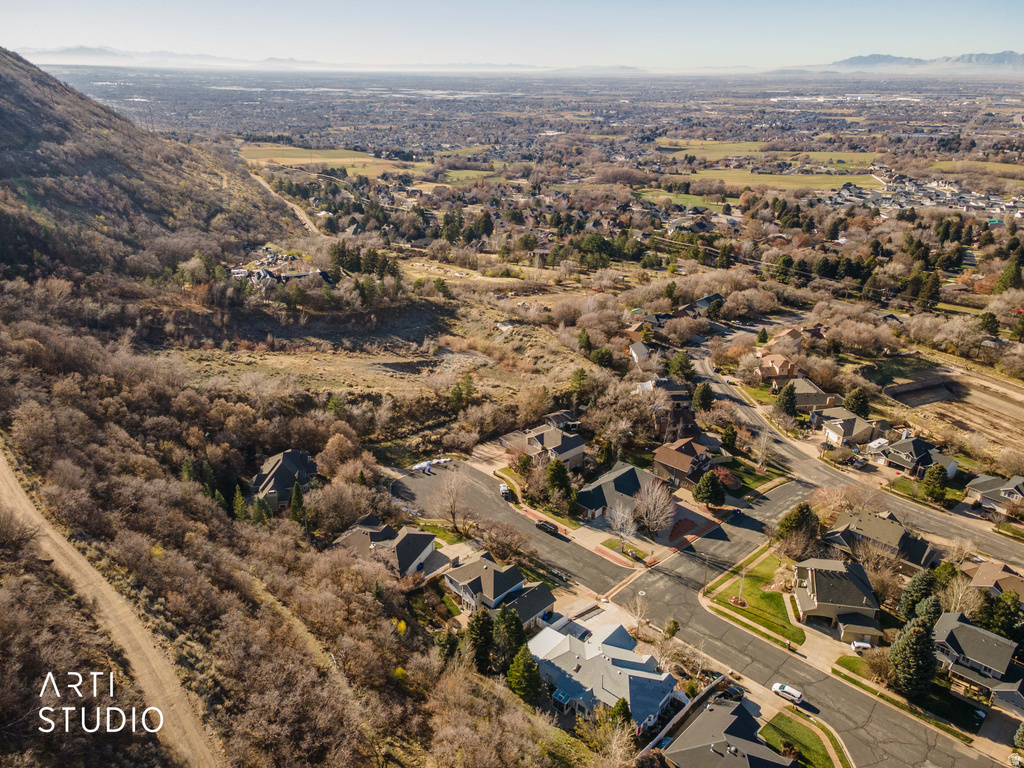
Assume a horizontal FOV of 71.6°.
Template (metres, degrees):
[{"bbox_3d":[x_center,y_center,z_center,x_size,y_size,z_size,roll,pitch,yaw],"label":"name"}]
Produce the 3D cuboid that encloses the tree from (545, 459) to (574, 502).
[{"bbox_3d":[11.620,23.420,174.410,6.420,11.020,6.420,0,24,0],"label":"tree"}]

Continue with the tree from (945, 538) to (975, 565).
[{"bbox_3d":[100.720,38.160,159.940,6.040,6.800,6.040,0,24,0],"label":"tree"}]

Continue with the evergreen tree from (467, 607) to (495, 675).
[{"bbox_3d":[-5.430,44.170,122.660,4.790,13.530,4.790,0,24,0],"label":"evergreen tree"}]

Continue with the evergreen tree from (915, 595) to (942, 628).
[{"bbox_3d":[82.620,45.010,139.870,4.810,8.840,4.810,0,24,0],"label":"evergreen tree"}]

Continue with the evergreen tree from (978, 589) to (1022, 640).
[{"bbox_3d":[95.450,44.930,139.020,6.650,11.690,6.650,0,24,0],"label":"evergreen tree"}]

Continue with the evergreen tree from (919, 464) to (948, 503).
[{"bbox_3d":[110.600,25.720,185.000,6.000,10.860,6.000,0,24,0],"label":"evergreen tree"}]

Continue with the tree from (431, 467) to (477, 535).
[{"bbox_3d":[-13.416,27.381,164.962,10.455,17.302,10.455,0,24,0],"label":"tree"}]

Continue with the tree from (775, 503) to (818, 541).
[{"bbox_3d":[66.735,32.462,165.458,9.788,10.083,9.788,0,24,0],"label":"tree"}]

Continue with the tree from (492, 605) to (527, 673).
[{"bbox_3d":[-0.350,43.870,124.140,6.200,13.860,6.200,0,24,0],"label":"tree"}]

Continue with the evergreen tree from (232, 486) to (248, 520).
[{"bbox_3d":[-64.004,28.225,166.681,3.404,10.060,3.404,0,24,0],"label":"evergreen tree"}]

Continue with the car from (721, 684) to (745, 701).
[{"bbox_3d":[37.434,53.809,121.260,4.650,1.720,1.920,-19,31,-36],"label":"car"}]

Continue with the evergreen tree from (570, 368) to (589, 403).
[{"bbox_3d":[21.280,0.530,222.870,5.670,11.610,5.670,0,24,0],"label":"evergreen tree"}]

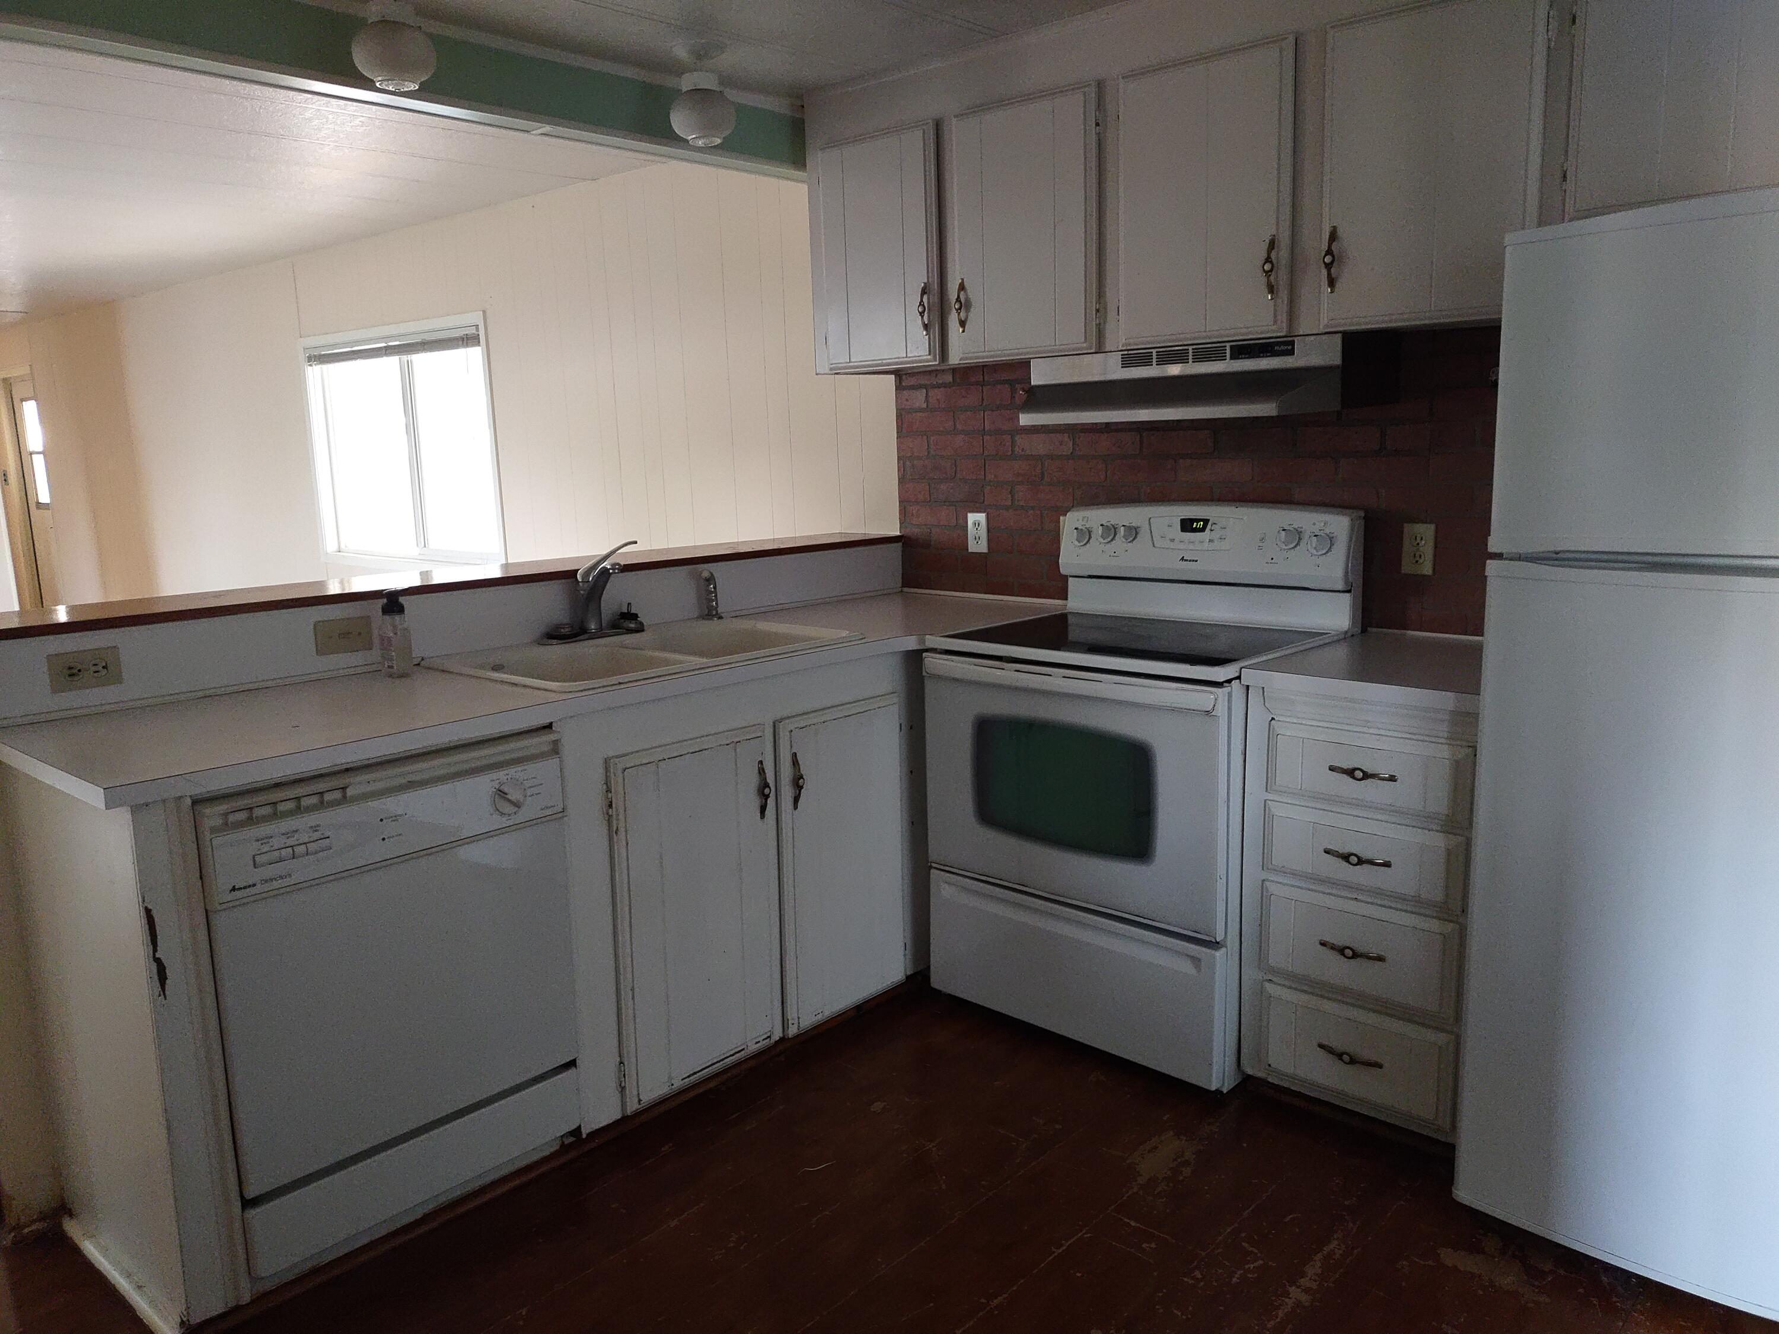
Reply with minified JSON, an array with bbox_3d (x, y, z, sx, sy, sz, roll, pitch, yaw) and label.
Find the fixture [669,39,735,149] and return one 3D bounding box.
[{"bbox_3d":[-0.438,-1.338,3.008,0.153,0.228,0.153,-1,10,0],"label":"fixture"}]

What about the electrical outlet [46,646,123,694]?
[{"bbox_3d":[-1.407,0.006,2.252,0.009,0.069,0.112,8,14,42],"label":"electrical outlet"}]

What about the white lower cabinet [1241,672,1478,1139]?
[{"bbox_3d":[1.067,0.418,2.603,0.460,0.818,0.580,8,14,42],"label":"white lower cabinet"}]

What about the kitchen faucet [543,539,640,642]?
[{"bbox_3d":[-0.628,-0.170,2.900,0.210,0.227,0.245,8,14,42],"label":"kitchen faucet"}]

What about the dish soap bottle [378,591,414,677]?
[{"bbox_3d":[-0.998,-0.069,2.585,0.066,0.172,0.062,0,10,6],"label":"dish soap bottle"}]

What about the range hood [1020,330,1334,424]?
[{"bbox_3d":[0.673,-0.631,2.882,0.762,0.160,0.428,8,14,42],"label":"range hood"}]

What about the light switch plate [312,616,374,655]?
[{"bbox_3d":[-1.126,-0.063,2.656,0.010,0.070,0.116,8,13,42],"label":"light switch plate"}]

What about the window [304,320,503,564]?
[{"bbox_3d":[-2.241,-0.992,5.883,1.730,1.090,0.100,8,14,42],"label":"window"}]

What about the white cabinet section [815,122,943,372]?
[{"bbox_3d":[0.062,-1.100,3.465,0.453,0.587,0.332,8,14,42],"label":"white cabinet section"}]

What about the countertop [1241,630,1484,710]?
[{"bbox_3d":[1.052,0.001,2.526,0.465,0.035,0.608,8,14,42],"label":"countertop"}]

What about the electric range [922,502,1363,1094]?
[{"bbox_3d":[0.578,0.232,2.958,0.762,1.173,0.670,8,14,42],"label":"electric range"}]

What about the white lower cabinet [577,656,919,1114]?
[{"bbox_3d":[-0.468,0.403,2.933,0.560,0.820,0.985,8,14,42],"label":"white lower cabinet"}]

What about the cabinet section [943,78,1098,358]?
[{"bbox_3d":[0.405,-1.055,3.156,0.440,0.585,0.332,8,14,42],"label":"cabinet section"}]

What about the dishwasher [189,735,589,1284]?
[{"bbox_3d":[-1.008,0.521,2.364,0.575,0.820,0.610,8,14,42],"label":"dishwasher"}]

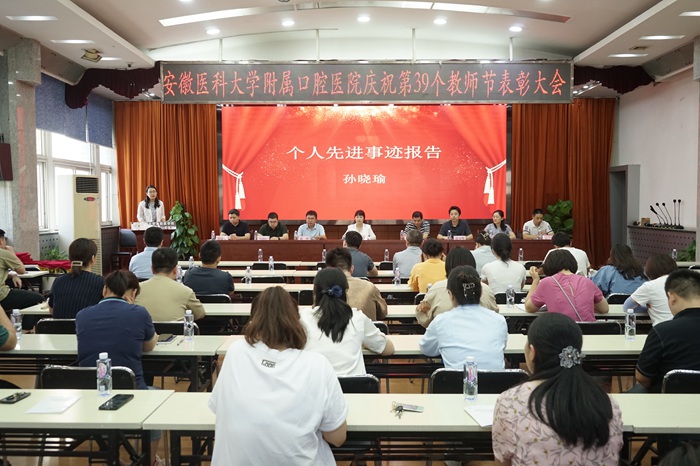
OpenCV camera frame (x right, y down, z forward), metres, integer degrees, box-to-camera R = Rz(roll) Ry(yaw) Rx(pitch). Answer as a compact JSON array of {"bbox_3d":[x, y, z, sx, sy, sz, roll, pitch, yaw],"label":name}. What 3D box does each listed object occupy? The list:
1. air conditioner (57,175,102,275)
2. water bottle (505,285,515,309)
[{"bbox_3d":[-3.929,0.178,8.469,0.320,1.960,0.490,1,3,25],"label":"air conditioner"},{"bbox_3d":[1.298,0.508,4.724,0.061,0.182,0.061,0,3,0],"label":"water bottle"}]

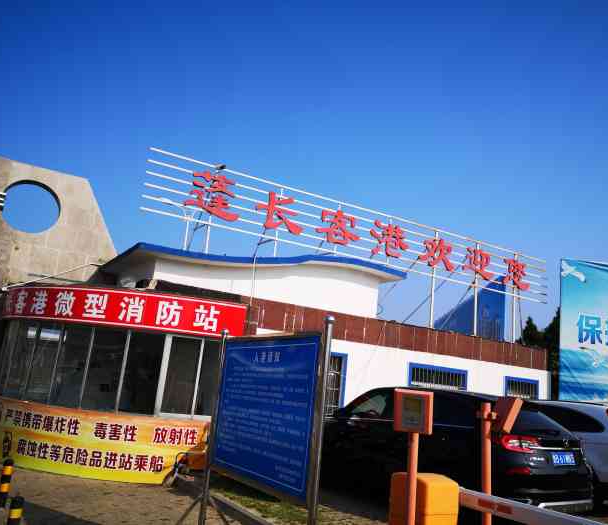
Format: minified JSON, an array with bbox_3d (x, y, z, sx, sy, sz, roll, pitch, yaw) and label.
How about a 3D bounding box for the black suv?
[{"bbox_3d":[2.111,2.923,8.825,1.930,1.660,4.820,12,-14,-29],"label":"black suv"}]

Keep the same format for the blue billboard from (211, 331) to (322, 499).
[{"bbox_3d":[-0.364,1.213,4.561,0.060,1.194,1.524,14,-14,-34],"label":"blue billboard"}]

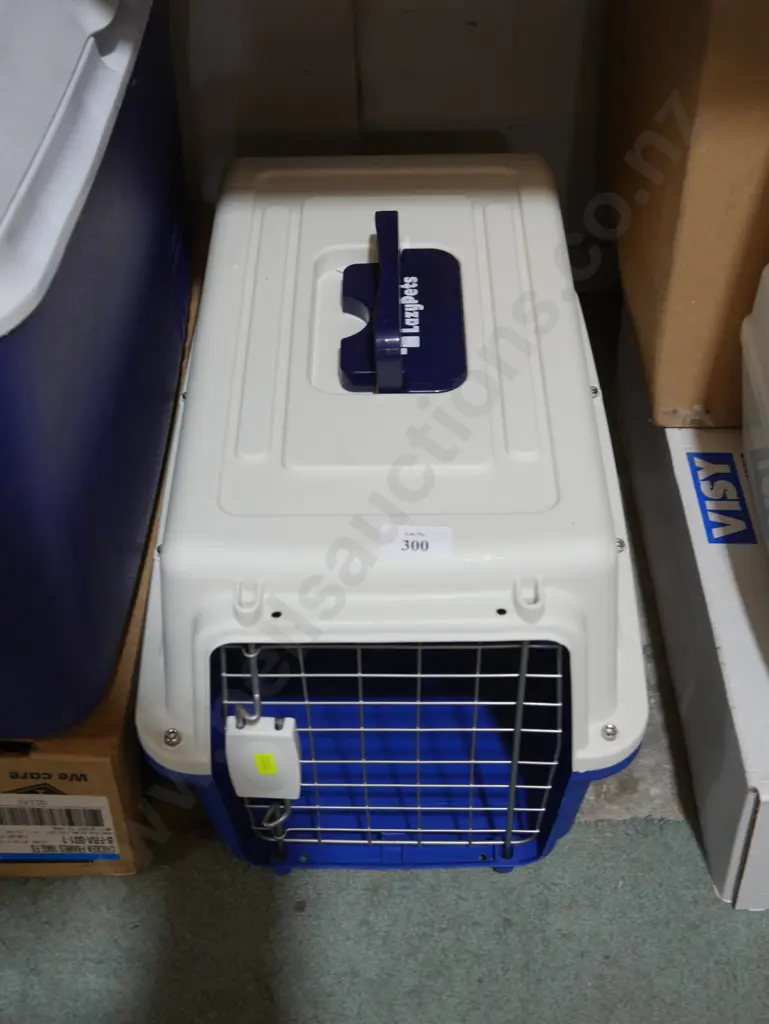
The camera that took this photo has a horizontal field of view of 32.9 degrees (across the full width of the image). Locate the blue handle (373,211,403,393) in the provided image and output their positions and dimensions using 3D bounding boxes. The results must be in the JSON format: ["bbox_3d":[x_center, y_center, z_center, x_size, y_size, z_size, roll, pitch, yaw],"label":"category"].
[{"bbox_3d":[0.003,-0.141,0.859,0.017,0.041,0.148,0,44,1],"label":"blue handle"}]

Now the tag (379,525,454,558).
[{"bbox_3d":[0.018,0.016,0.706,0.038,0.002,0.021,0,54,0],"label":"tag"}]

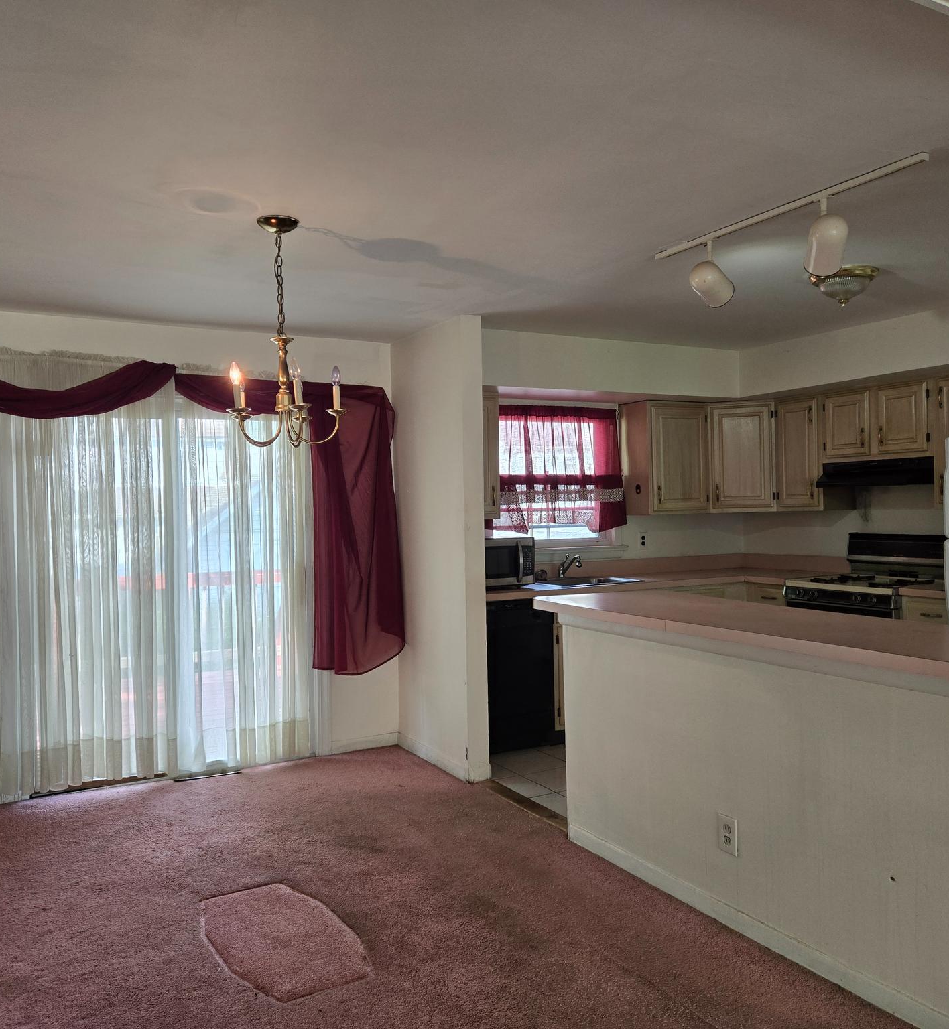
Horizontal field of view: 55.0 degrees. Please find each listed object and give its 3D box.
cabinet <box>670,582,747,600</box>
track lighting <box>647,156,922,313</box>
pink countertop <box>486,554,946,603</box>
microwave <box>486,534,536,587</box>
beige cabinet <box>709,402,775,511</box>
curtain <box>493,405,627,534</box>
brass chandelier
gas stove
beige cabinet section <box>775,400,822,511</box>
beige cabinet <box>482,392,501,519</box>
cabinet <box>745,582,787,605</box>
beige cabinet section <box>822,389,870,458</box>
[{"bbox_3d":[1.357,0.902,6.214,0.680,0.880,0.610,-1,1,-29],"label":"cabinet"},{"bbox_3d":[1.031,-0.903,3.094,0.200,0.262,1.143,-1,1,-29],"label":"track lighting"},{"bbox_3d":[1.360,0.403,5.285,2.720,0.155,2.150,-1,1,-29],"label":"pink countertop"},{"bbox_3d":[0.071,0.282,5.597,0.480,0.285,0.370,-1,1,-29],"label":"microwave"},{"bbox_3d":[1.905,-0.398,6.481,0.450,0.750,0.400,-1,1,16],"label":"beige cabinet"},{"bbox_3d":[0.559,-0.289,5.998,1.110,0.830,0.080,-1,1,-29],"label":"curtain"},{"bbox_3d":[-0.656,-0.616,3.092,0.410,0.775,0.410,-1,1,-29],"label":"brass chandelier"},{"bbox_3d":[2.413,0.737,5.530,0.670,1.200,0.760,-1,1,-29],"label":"gas stove"},{"bbox_3d":[2.291,-0.409,6.176,0.317,0.753,0.385,-2,1,-30],"label":"beige cabinet section"},{"bbox_3d":[-0.100,-0.348,5.520,0.435,0.761,0.310,-1,1,-29],"label":"beige cabinet"},{"bbox_3d":[2.171,0.890,6.077,0.610,0.880,0.420,-1,1,-29],"label":"cabinet"},{"bbox_3d":[2.472,-0.573,5.847,0.317,0.416,0.357,-2,1,-30],"label":"beige cabinet section"}]

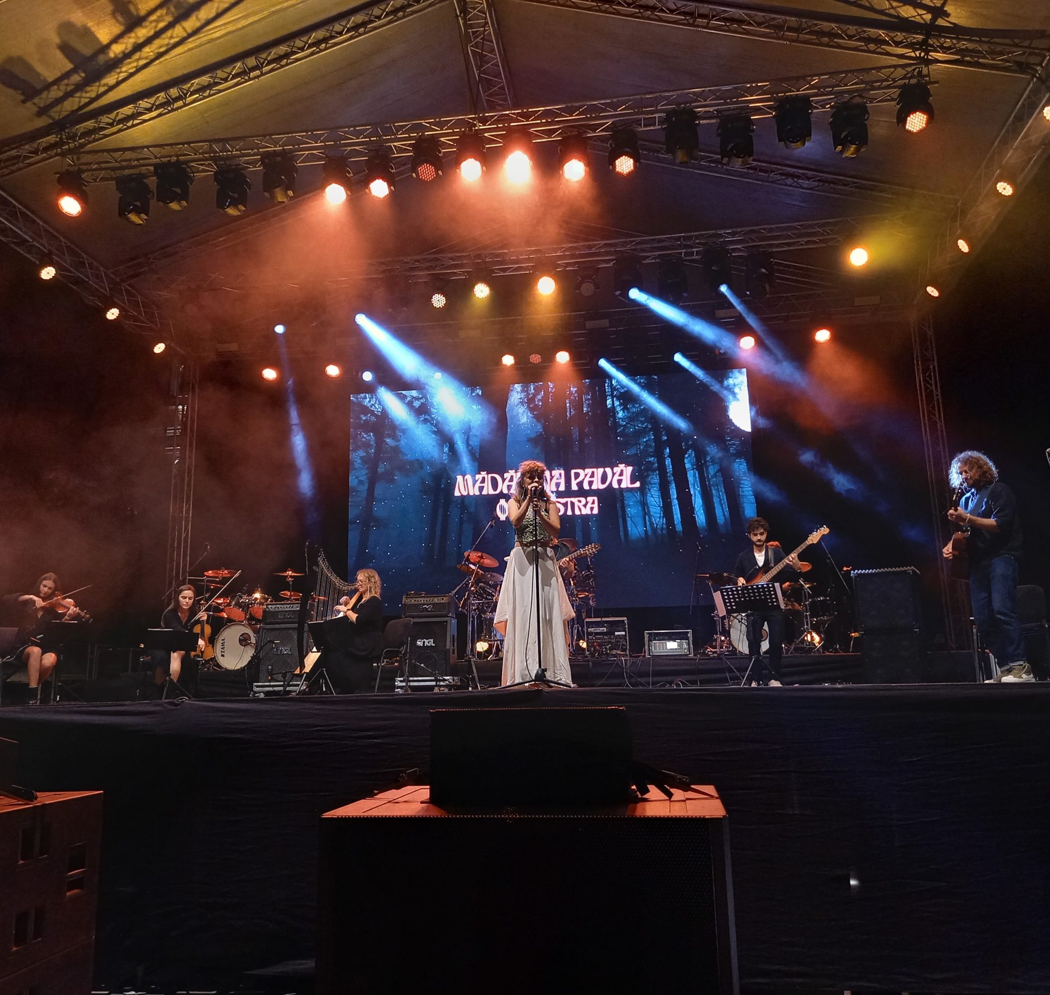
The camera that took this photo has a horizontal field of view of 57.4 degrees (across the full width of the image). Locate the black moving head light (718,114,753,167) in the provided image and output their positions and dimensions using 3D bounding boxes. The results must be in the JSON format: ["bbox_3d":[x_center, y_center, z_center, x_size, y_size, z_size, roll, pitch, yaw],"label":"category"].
[{"bbox_3d":[2.292,-3.880,10.462,0.370,0.530,0.310,-3,-11,8],"label":"black moving head light"}]

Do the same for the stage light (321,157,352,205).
[{"bbox_3d":[-2.200,-3.706,11.174,0.350,0.460,0.280,-1,-12,-2],"label":"stage light"}]

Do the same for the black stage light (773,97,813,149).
[{"bbox_3d":[2.880,-4.018,10.300,0.370,0.500,0.290,-3,-12,8],"label":"black stage light"}]

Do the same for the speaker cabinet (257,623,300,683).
[{"bbox_3d":[-3.328,2.198,13.464,0.710,0.780,0.370,-3,-12,6],"label":"speaker cabinet"}]

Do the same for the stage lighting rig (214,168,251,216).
[{"bbox_3d":[-3.448,-3.590,11.281,0.370,0.530,0.310,-3,-11,8],"label":"stage lighting rig"}]

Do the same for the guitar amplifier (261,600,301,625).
[{"bbox_3d":[-3.035,1.473,12.150,0.570,0.260,0.260,-1,-12,-2],"label":"guitar amplifier"}]

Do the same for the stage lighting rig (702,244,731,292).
[{"bbox_3d":[2.642,-3.178,13.250,0.360,0.540,0.320,2,-13,-17],"label":"stage lighting rig"}]

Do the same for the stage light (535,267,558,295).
[{"bbox_3d":[0.308,-3.100,13.652,0.320,0.400,0.300,-2,-1,5],"label":"stage light"}]

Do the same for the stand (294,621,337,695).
[{"bbox_3d":[-1.998,1.557,9.353,0.470,0.770,0.400,-9,-14,32],"label":"stand"}]

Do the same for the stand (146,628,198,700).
[{"bbox_3d":[-3.537,1.664,9.603,0.510,0.698,0.400,0,-12,-6],"label":"stand"}]

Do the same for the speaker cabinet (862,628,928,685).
[{"bbox_3d":[3.908,1.702,10.127,0.600,0.590,0.440,-8,-14,27],"label":"speaker cabinet"}]

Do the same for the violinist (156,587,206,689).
[{"bbox_3d":[-3.638,1.522,10.113,0.560,1.230,0.780,1,-12,-12],"label":"violinist"}]

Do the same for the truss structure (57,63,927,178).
[{"bbox_3d":[-0.605,-4.186,10.961,10.005,0.300,0.300,-3,-12,8],"label":"truss structure"}]

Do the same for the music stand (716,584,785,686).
[{"bbox_3d":[2.081,1.286,8.850,0.550,0.950,0.450,-7,-14,25],"label":"music stand"}]

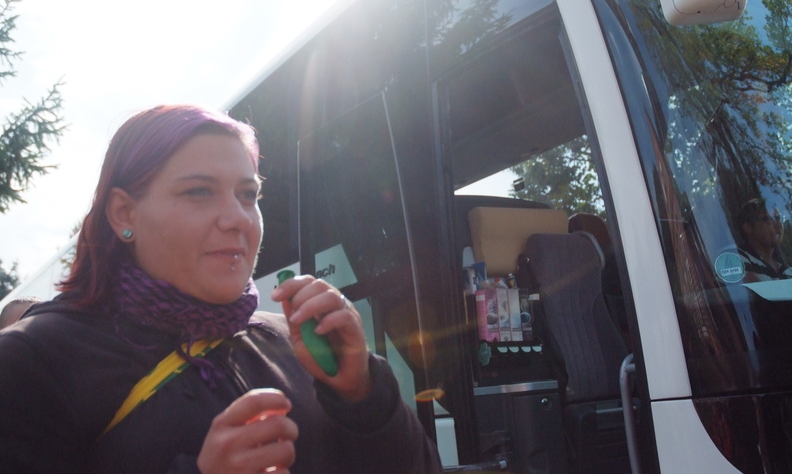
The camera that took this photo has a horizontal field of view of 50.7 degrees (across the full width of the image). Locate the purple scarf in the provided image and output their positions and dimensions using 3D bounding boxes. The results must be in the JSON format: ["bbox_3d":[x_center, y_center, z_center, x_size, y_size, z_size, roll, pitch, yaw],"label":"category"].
[{"bbox_3d":[-0.238,0.093,0.930,0.185,0.140,0.175,-13,-17,39],"label":"purple scarf"}]

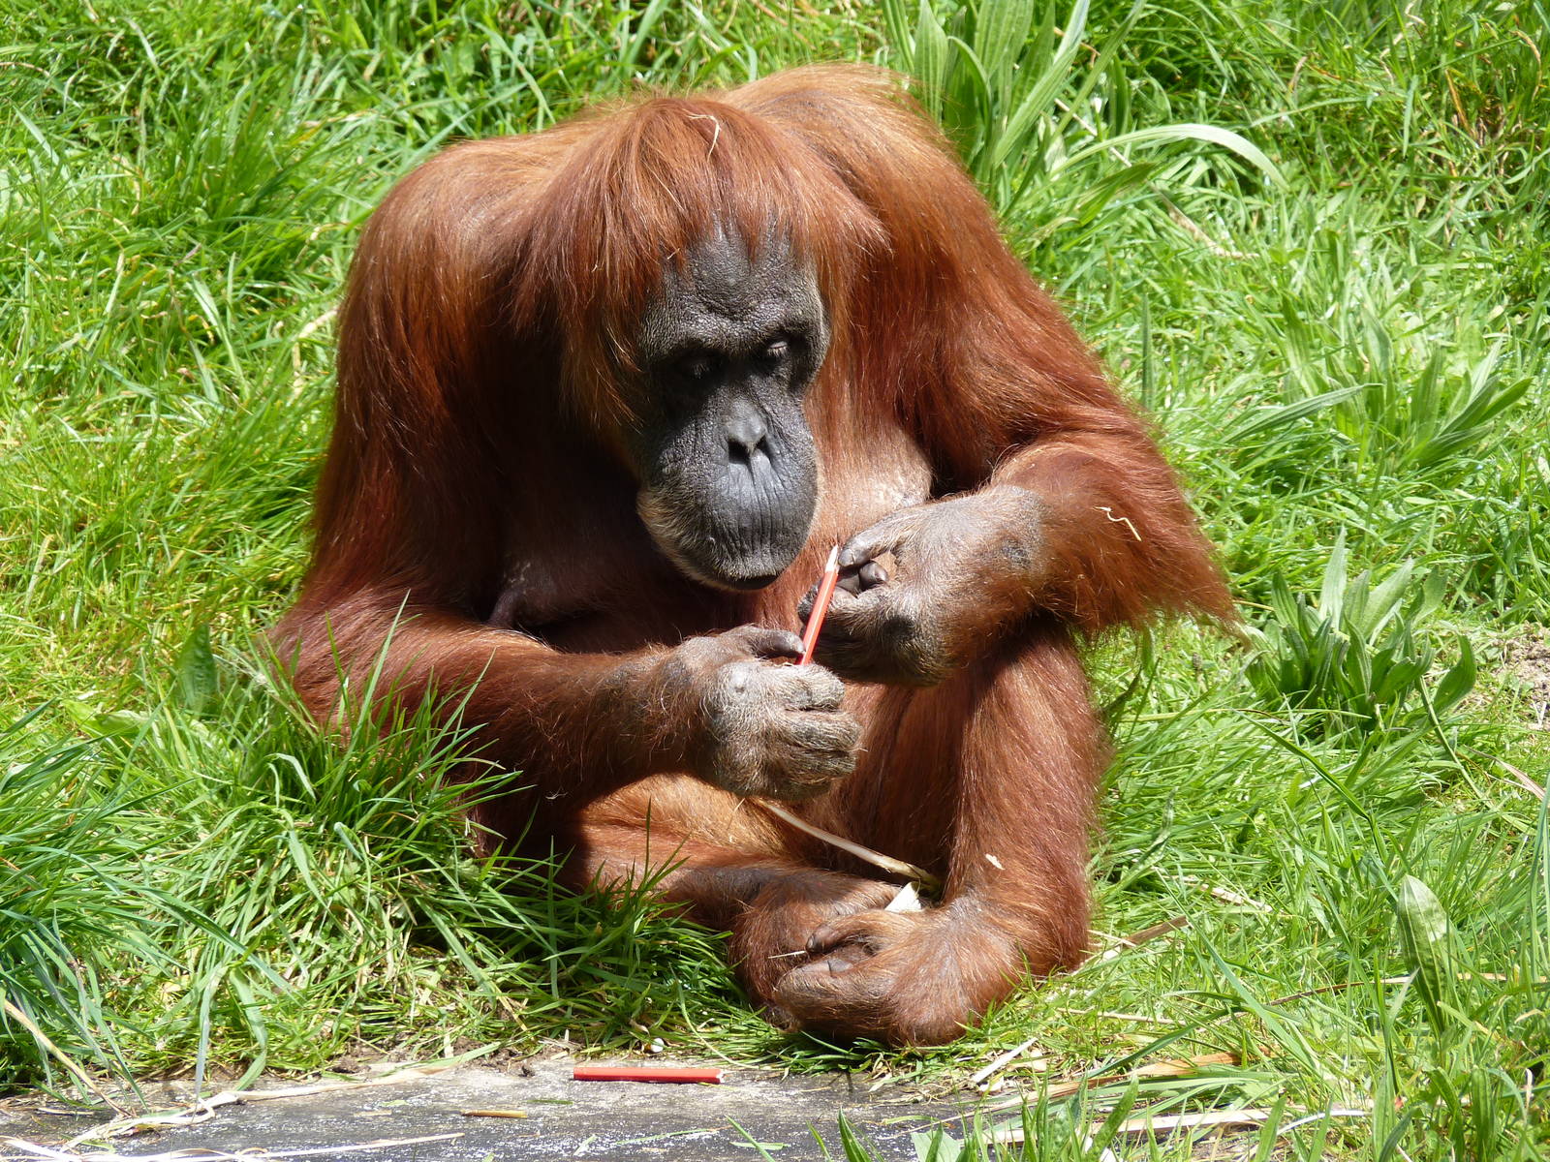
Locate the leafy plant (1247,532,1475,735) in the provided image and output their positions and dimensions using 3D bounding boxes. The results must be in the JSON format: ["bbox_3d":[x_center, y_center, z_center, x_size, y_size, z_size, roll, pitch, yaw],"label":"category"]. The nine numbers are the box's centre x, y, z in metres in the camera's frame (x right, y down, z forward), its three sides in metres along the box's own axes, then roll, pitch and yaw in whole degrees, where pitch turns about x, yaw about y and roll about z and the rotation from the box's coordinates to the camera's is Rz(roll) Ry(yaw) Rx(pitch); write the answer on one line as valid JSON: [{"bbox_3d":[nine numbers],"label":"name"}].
[{"bbox_3d":[0.379,0.034,8.400,0.148,0.110,0.140,0,20,0],"label":"leafy plant"}]

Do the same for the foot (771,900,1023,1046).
[{"bbox_3d":[0.075,0.240,7.960,0.145,0.075,0.095,-9,22,-24],"label":"foot"}]

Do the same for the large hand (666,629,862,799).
[{"bbox_3d":[-0.009,0.080,7.880,0.120,0.095,0.090,10,22,26],"label":"large hand"}]

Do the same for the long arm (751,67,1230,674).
[{"bbox_3d":[0.133,-0.125,8.000,0.290,0.320,0.330,0,20,0],"label":"long arm"}]

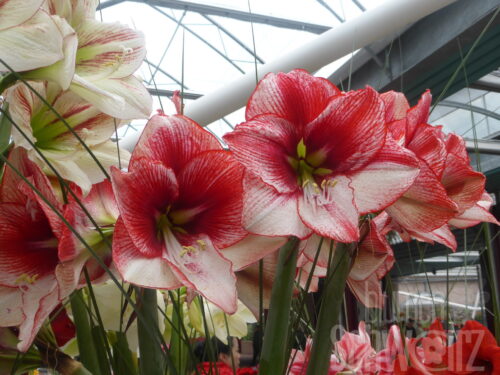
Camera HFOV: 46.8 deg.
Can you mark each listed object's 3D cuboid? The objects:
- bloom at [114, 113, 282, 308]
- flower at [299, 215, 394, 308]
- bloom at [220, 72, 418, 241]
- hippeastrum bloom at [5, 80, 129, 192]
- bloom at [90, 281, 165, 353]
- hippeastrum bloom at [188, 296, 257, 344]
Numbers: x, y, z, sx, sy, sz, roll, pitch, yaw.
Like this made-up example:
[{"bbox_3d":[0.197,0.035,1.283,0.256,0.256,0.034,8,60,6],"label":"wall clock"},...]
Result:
[{"bbox_3d":[-0.056,0.027,0.575,0.165,0.185,0.115,7,-9,-23],"label":"bloom"},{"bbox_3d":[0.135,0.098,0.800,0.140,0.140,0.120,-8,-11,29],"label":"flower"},{"bbox_3d":[0.069,-0.029,0.565,0.182,0.168,0.110,2,-7,-6],"label":"bloom"},{"bbox_3d":[-0.206,-0.057,0.650,0.105,0.135,0.140,-4,-14,45],"label":"hippeastrum bloom"},{"bbox_3d":[-0.194,0.199,0.920,0.135,0.140,0.110,6,-2,-21],"label":"bloom"},{"bbox_3d":[-0.053,0.237,1.080,0.140,0.125,0.105,4,-1,-15],"label":"hippeastrum bloom"}]

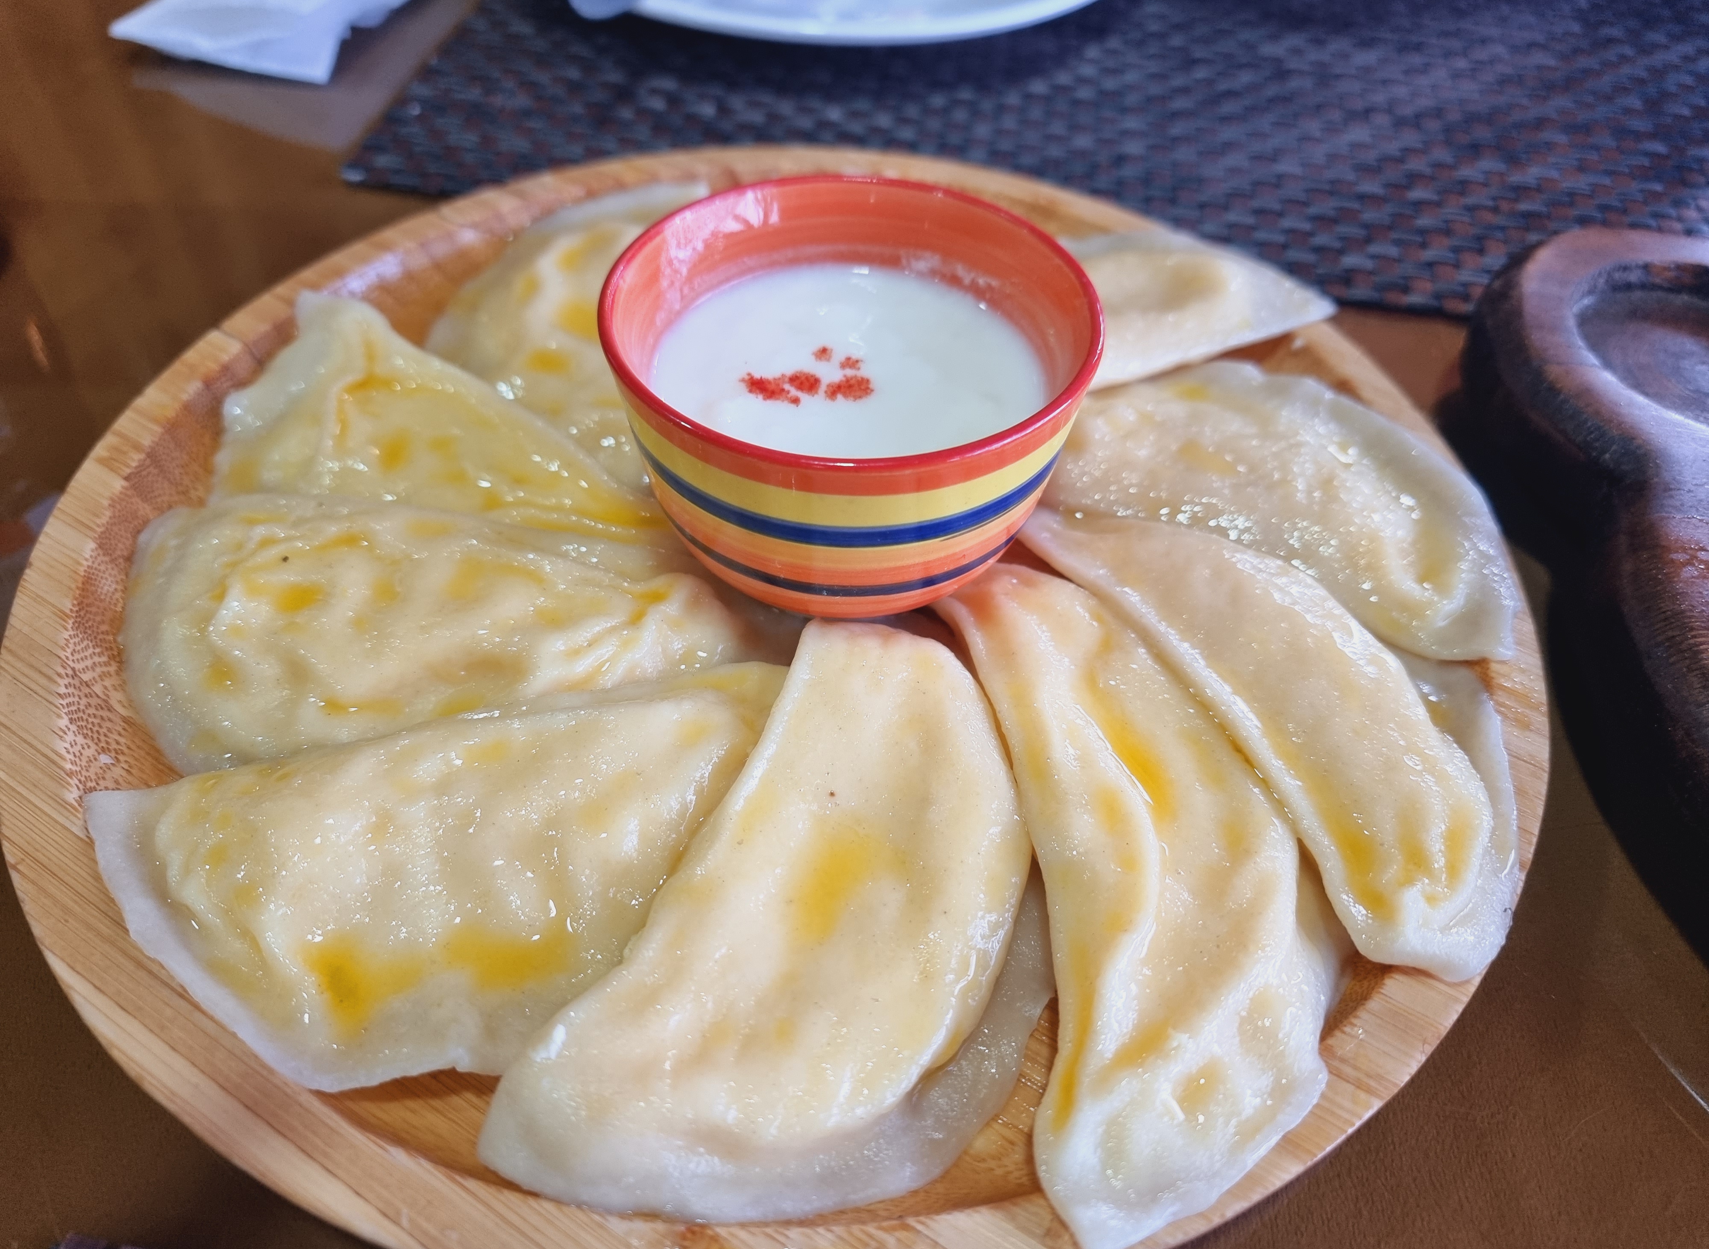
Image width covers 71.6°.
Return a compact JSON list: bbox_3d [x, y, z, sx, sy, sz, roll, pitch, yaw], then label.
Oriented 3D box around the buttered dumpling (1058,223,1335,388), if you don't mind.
[{"bbox_3d":[0.064,-0.083,0.315,0.112,0.023,0.060,-21,54,-19],"label":"buttered dumpling"}]

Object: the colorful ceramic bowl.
[{"bbox_3d":[-0.001,-0.045,0.259,0.100,0.058,0.100,1,50,-1],"label":"colorful ceramic bowl"}]

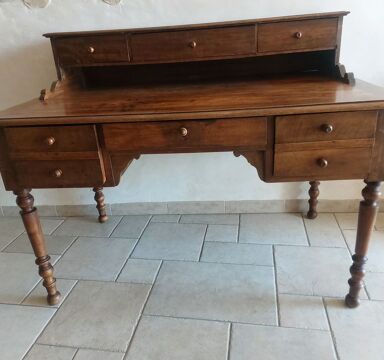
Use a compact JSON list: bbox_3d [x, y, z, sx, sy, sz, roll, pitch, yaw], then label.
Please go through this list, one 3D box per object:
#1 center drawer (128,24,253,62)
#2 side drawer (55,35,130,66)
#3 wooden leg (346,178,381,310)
[{"bbox_3d":[0.006,-0.574,1.457,0.500,0.110,0.220,-2,23,6],"label":"center drawer"},{"bbox_3d":[-0.402,-0.565,1.496,0.298,0.110,0.220,-2,23,6],"label":"side drawer"},{"bbox_3d":[0.576,0.225,1.177,0.064,0.521,0.064,-2,23,6],"label":"wooden leg"}]

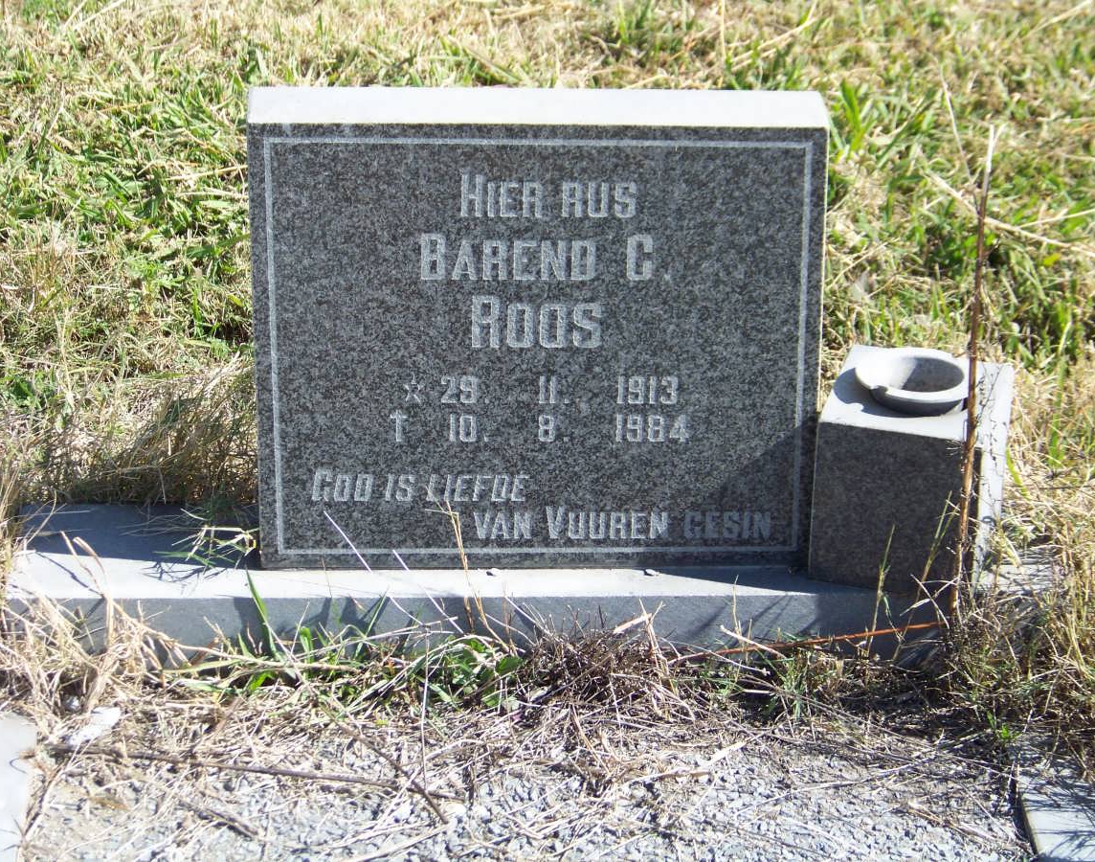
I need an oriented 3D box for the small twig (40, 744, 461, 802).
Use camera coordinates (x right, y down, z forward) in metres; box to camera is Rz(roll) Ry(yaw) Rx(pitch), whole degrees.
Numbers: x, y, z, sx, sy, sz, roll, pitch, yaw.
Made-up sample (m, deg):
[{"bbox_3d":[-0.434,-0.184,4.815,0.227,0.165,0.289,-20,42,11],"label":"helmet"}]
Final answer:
[{"bbox_3d":[-0.253,0.294,3.024,0.371,0.009,0.012,6,28,11],"label":"small twig"}]

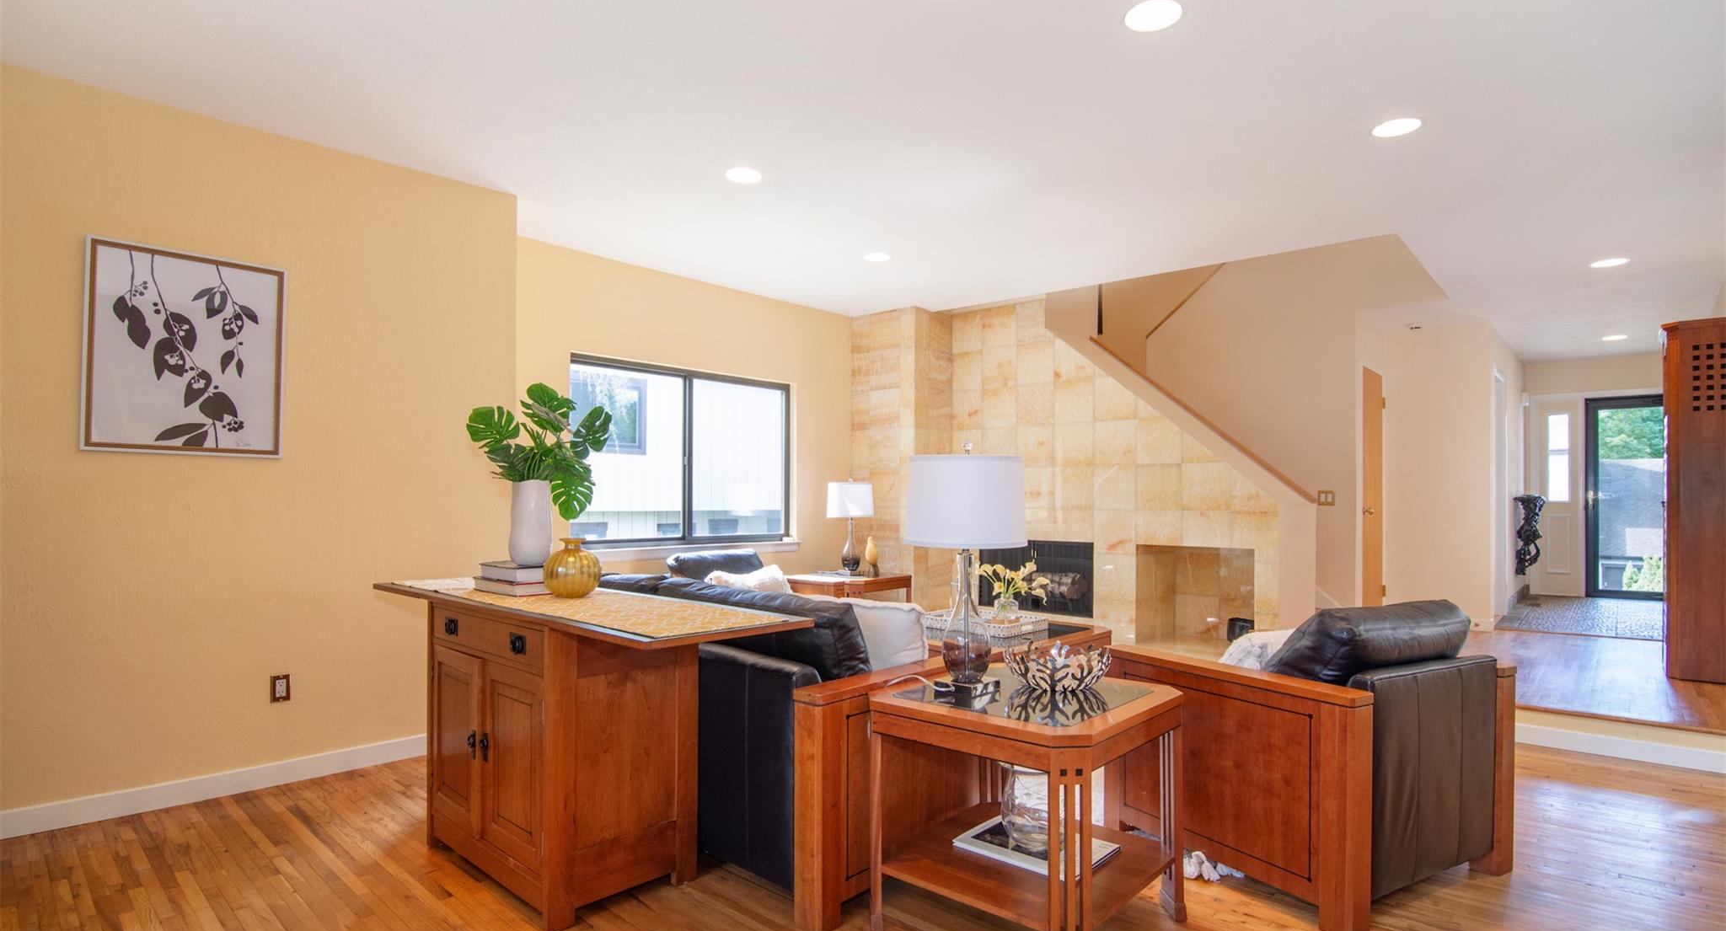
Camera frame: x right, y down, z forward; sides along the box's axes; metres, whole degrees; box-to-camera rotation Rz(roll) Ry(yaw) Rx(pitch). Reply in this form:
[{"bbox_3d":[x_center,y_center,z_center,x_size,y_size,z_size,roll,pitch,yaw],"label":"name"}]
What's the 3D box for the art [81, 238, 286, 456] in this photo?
[{"bbox_3d":[-2.675,-0.444,3.064,0.600,0.805,0.030,2,-3,-43],"label":"art"}]

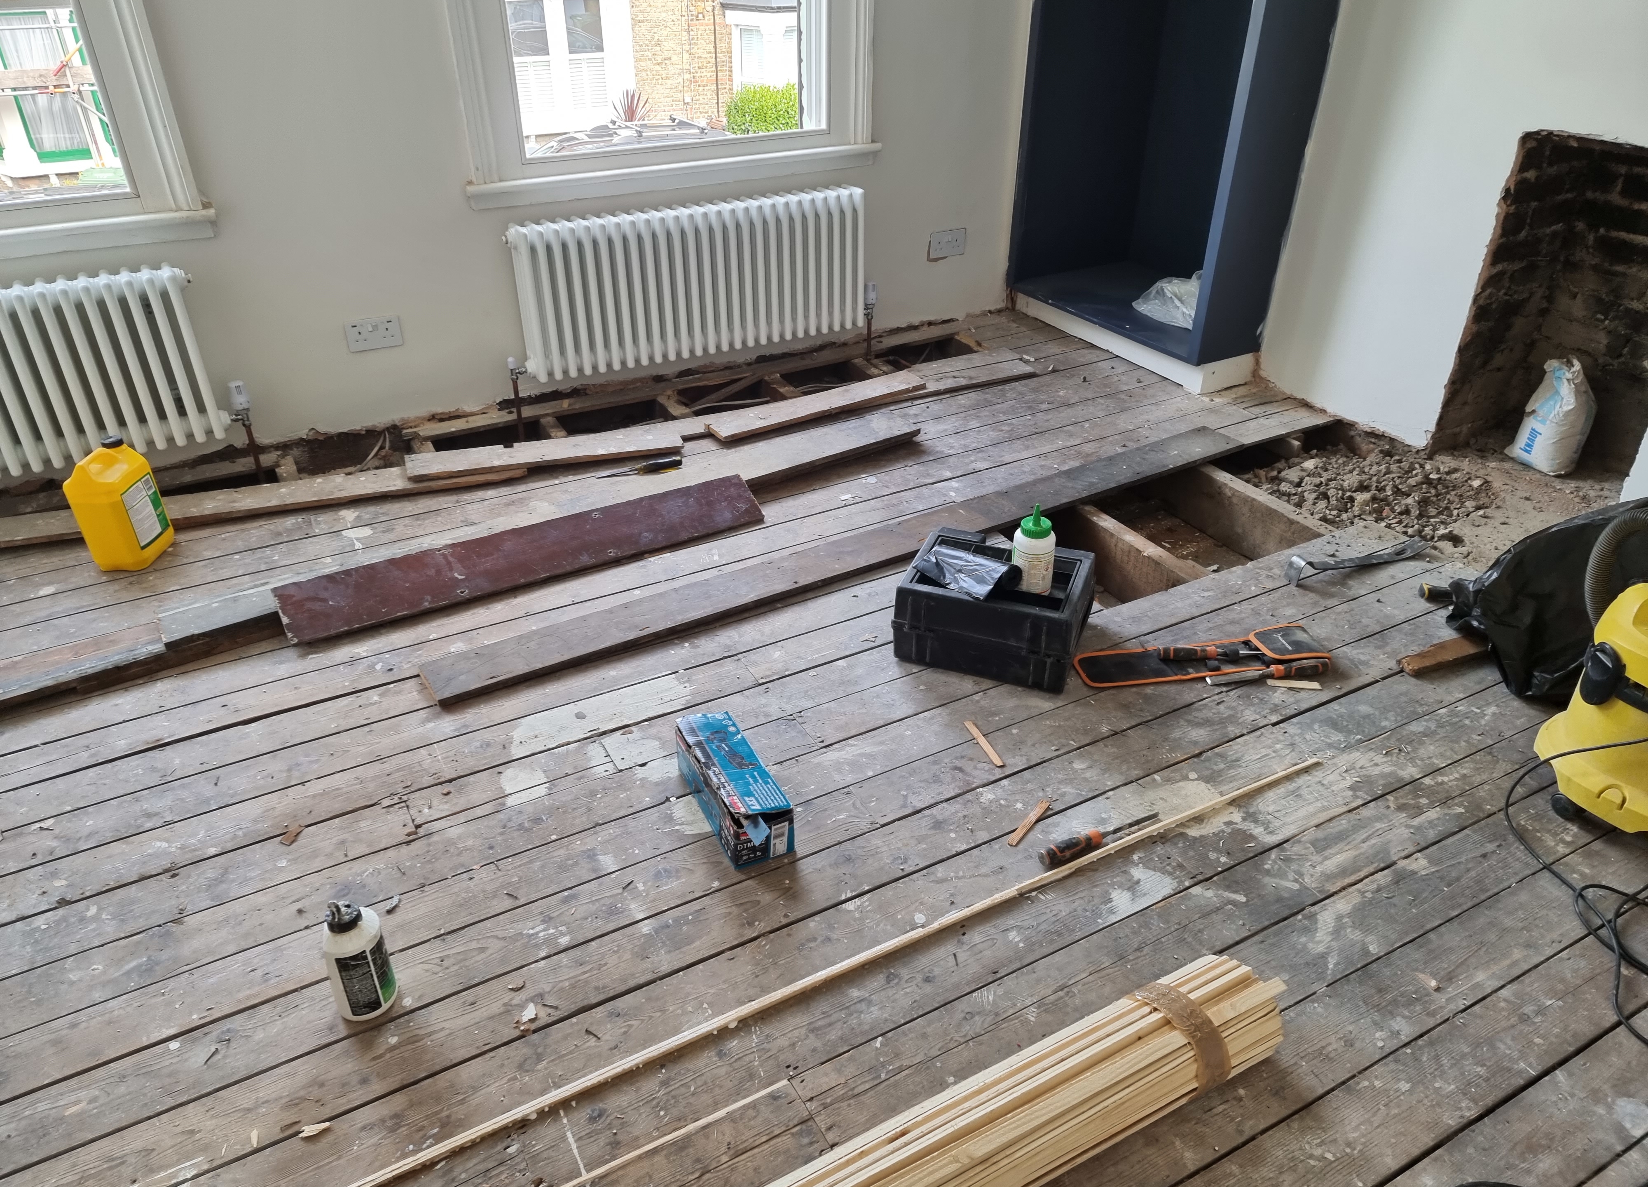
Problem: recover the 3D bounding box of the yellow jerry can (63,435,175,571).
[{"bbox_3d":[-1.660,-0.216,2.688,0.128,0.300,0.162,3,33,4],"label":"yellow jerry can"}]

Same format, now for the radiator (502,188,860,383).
[{"bbox_3d":[-0.384,-0.970,3.529,1.120,0.445,0.138,-16,36,-23],"label":"radiator"}]

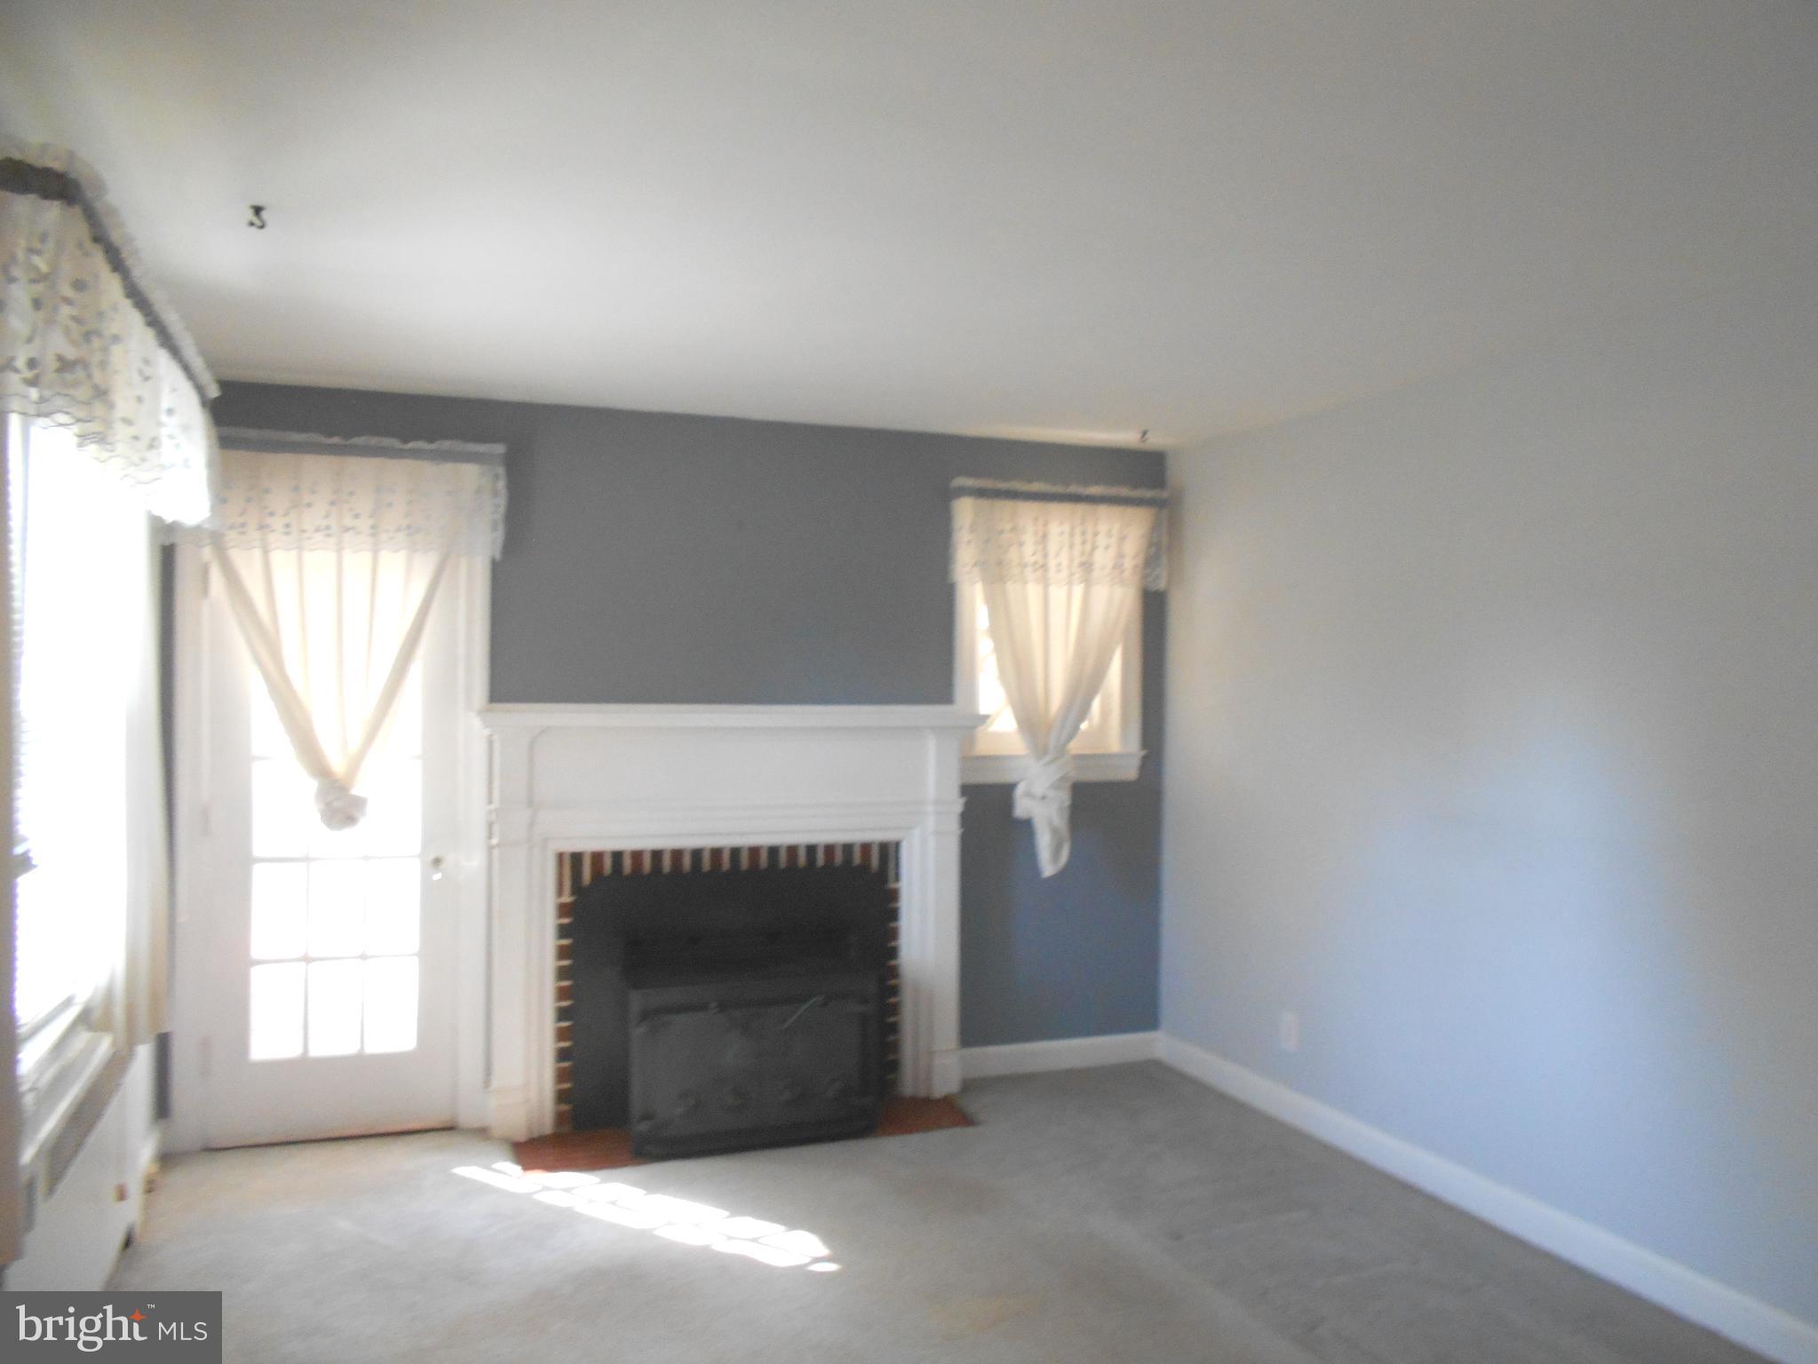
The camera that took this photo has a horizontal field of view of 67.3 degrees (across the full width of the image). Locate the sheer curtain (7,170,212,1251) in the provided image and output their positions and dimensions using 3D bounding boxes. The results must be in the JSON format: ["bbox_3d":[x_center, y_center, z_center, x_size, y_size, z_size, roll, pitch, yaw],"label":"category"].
[{"bbox_3d":[-1.751,0.073,3.000,0.210,1.810,1.600,1,0,-20],"label":"sheer curtain"}]

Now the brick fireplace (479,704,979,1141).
[{"bbox_3d":[-0.605,0.795,4.780,1.745,1.420,0.270,1,0,-20],"label":"brick fireplace"}]

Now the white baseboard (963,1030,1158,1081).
[{"bbox_3d":[0.609,1.457,5.353,0.870,0.115,0.022,1,0,-20],"label":"white baseboard"}]

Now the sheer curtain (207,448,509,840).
[{"bbox_3d":[-1.831,-0.157,4.393,1.010,1.250,0.130,1,0,-20],"label":"sheer curtain"}]

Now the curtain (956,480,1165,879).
[{"bbox_3d":[0.585,-0.001,5.283,0.890,1.495,0.130,1,0,-20],"label":"curtain"}]

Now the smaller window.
[{"bbox_3d":[0.550,-0.061,5.334,0.800,0.905,0.110,1,0,-20],"label":"smaller window"}]

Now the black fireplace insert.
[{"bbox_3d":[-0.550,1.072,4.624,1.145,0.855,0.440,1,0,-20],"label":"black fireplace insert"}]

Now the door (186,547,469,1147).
[{"bbox_3d":[-1.866,0.476,4.459,0.790,2.025,0.060,1,0,-20],"label":"door"}]

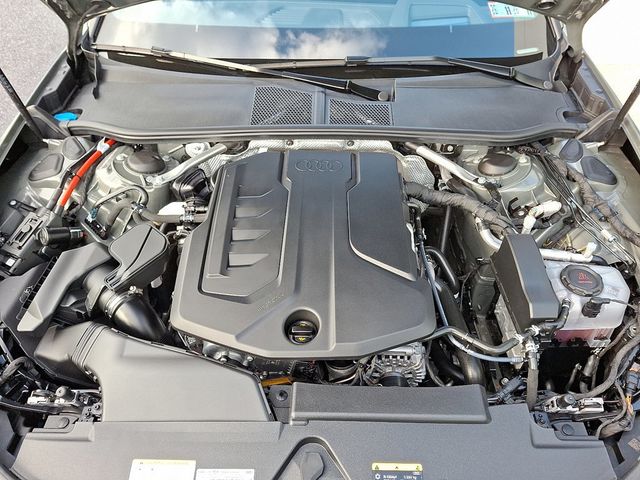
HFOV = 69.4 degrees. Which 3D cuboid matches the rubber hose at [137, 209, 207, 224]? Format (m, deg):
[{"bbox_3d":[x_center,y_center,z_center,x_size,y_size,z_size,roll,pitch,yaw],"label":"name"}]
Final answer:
[{"bbox_3d":[-0.376,-0.057,1.179,0.170,0.028,0.033,3,54,2],"label":"rubber hose"}]

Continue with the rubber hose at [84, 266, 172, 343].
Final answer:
[{"bbox_3d":[-0.446,0.152,1.076,0.205,0.100,0.090,34,61,22],"label":"rubber hose"}]

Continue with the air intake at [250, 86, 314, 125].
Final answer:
[{"bbox_3d":[-0.102,-0.363,1.253,0.165,0.022,0.135,0,60,0],"label":"air intake"}]

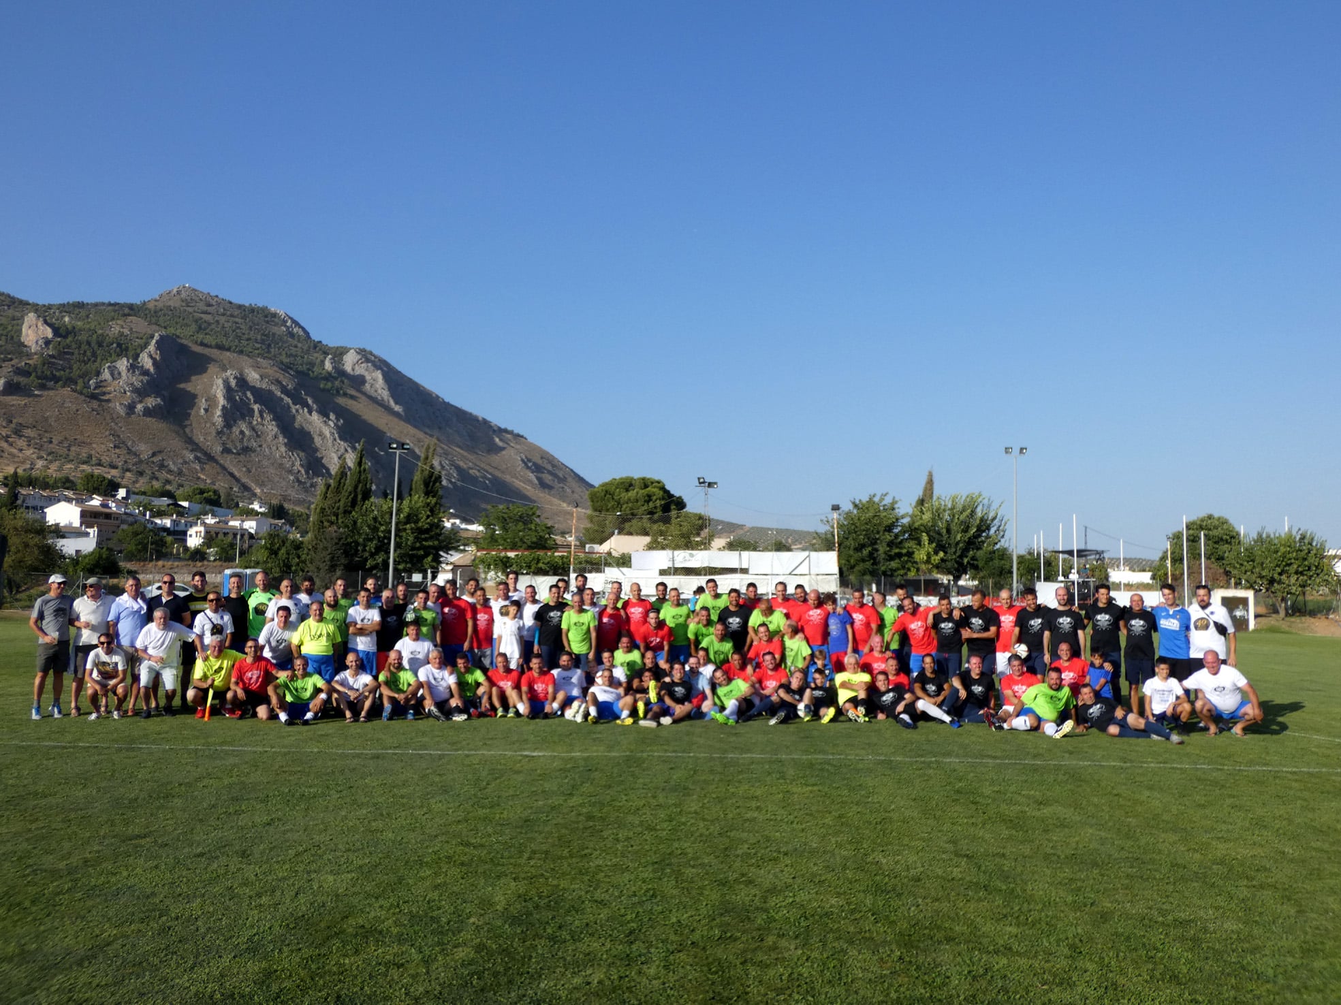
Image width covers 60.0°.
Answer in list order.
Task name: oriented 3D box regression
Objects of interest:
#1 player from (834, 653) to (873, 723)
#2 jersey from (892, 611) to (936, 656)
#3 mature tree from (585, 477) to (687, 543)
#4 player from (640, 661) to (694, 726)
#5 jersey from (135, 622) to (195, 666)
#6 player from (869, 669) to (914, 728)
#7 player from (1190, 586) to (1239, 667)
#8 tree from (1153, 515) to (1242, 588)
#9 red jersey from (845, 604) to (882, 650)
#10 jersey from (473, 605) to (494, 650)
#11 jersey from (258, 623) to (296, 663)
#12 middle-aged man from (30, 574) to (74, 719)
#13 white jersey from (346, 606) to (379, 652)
[{"bbox_3d":[2.429,2.441,15.350,0.540,0.880,0.800,0,-4,7],"label":"player"},{"bbox_3d":[3.530,1.892,16.800,0.650,0.650,0.320,0,-5,7],"label":"jersey"},{"bbox_3d":[-3.323,3.518,110.000,9.600,11.500,9.600,1,-4,0],"label":"mature tree"},{"bbox_3d":[-0.040,2.435,14.650,0.660,0.780,0.850,0,-5,9],"label":"player"},{"bbox_3d":[-6.178,1.727,14.200,0.740,0.560,0.420,2,-5,-20],"label":"jersey"},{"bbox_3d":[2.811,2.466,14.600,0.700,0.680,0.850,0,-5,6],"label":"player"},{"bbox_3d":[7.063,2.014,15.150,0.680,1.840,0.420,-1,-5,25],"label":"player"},{"bbox_3d":[36.537,4.541,80.000,6.600,7.400,6.600,-1,-5,24],"label":"tree"},{"bbox_3d":[2.721,1.751,16.400,0.520,0.650,0.300,-1,-5,23],"label":"red jersey"},{"bbox_3d":[-2.534,1.690,15.700,0.420,0.630,0.280,1,-4,-7],"label":"jersey"},{"bbox_3d":[-5.079,1.824,15.000,0.520,0.560,0.360,1,-5,-9],"label":"jersey"},{"bbox_3d":[-7.581,1.763,14.250,0.510,1.770,0.380,4,-5,-36],"label":"middle-aged man"},{"bbox_3d":[-4.148,1.705,15.700,0.460,0.620,0.300,2,-4,-16],"label":"white jersey"}]

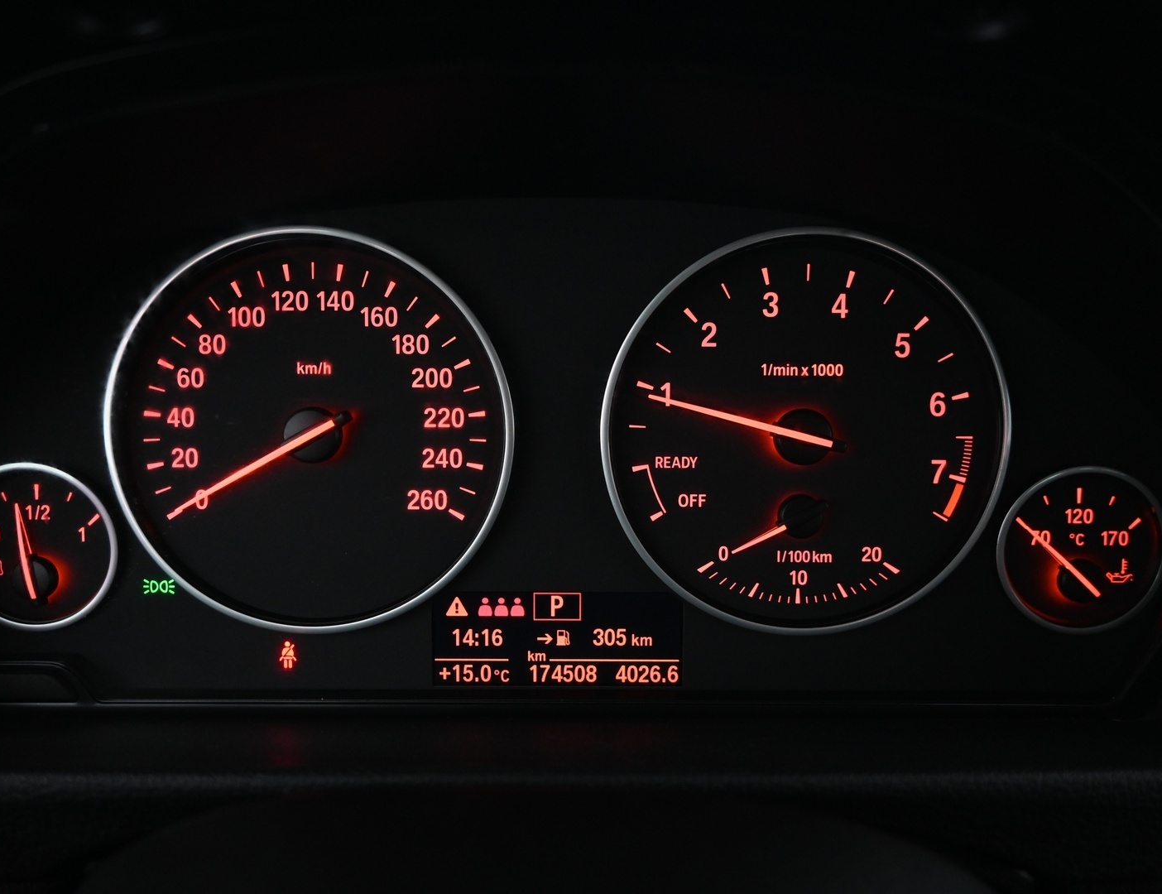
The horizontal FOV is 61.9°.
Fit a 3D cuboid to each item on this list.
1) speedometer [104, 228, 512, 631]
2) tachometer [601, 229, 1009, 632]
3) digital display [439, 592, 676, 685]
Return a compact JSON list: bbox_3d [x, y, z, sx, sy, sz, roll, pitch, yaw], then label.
[{"bbox_3d":[-0.069,-0.004,0.245,0.101,0.101,0.015,0,5,0],"label":"speedometer"},{"bbox_3d":[0.057,-0.004,0.245,0.101,0.101,0.015,0,5,0],"label":"tachometer"},{"bbox_3d":[-0.006,0.050,0.253,0.065,0.025,0.006,0,5,0],"label":"digital display"}]

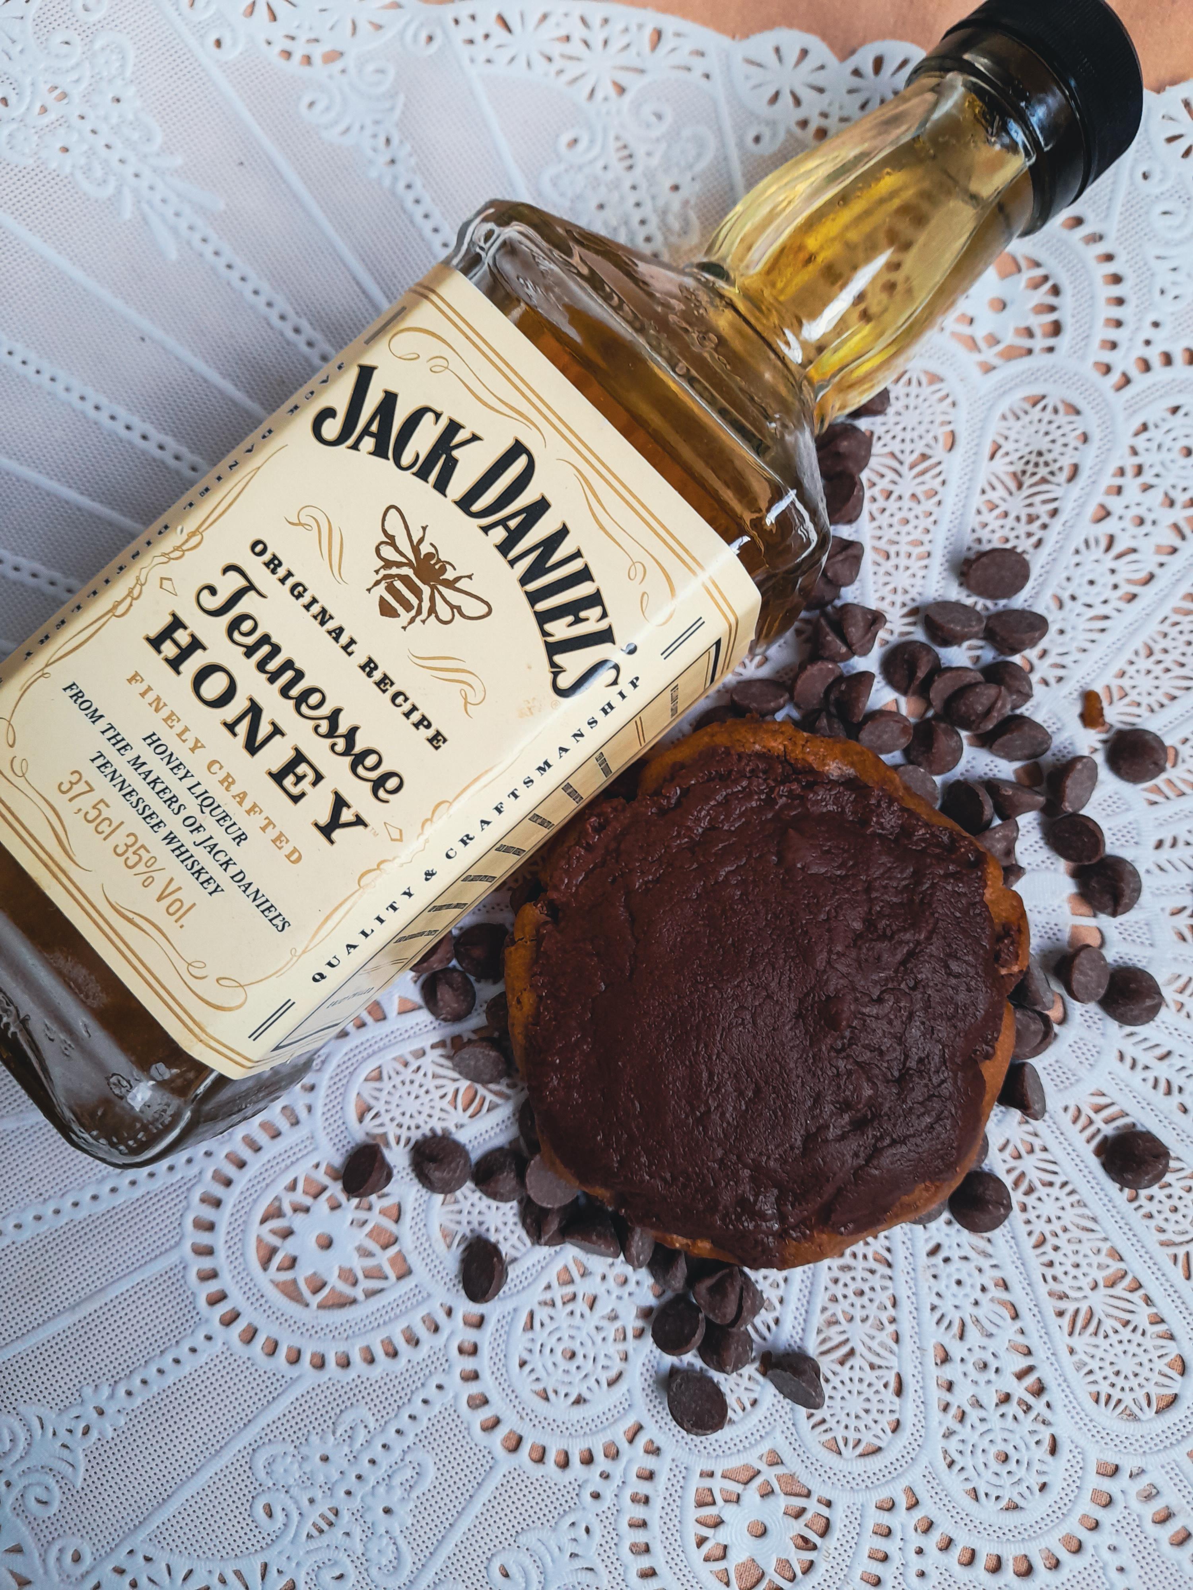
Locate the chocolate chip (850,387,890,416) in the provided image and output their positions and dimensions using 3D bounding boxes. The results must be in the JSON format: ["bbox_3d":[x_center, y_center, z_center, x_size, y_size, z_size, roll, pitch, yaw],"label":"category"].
[{"bbox_3d":[0.048,-0.074,0.207,0.010,0.007,0.010,0,86,2],"label":"chocolate chip"}]

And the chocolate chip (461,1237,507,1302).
[{"bbox_3d":[-0.018,0.082,0.198,0.006,0.011,0.011,15,85,-42],"label":"chocolate chip"}]

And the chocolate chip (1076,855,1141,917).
[{"bbox_3d":[0.088,0.016,0.195,0.010,0.007,0.010,0,90,4],"label":"chocolate chip"}]

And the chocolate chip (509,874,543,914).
[{"bbox_3d":[-0.013,0.020,0.201,0.007,0.010,0.010,-33,84,35],"label":"chocolate chip"}]

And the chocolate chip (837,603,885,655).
[{"bbox_3d":[0.048,-0.030,0.202,0.007,0.010,0.010,-23,77,33],"label":"chocolate chip"}]

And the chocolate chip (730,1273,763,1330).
[{"bbox_3d":[0.025,0.088,0.199,0.007,0.010,0.010,3,59,3],"label":"chocolate chip"}]

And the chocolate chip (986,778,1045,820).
[{"bbox_3d":[0.073,0.001,0.198,0.008,0.009,0.009,2,86,-5],"label":"chocolate chip"}]

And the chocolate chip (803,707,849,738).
[{"bbox_3d":[0.040,-0.012,0.202,0.010,0.007,0.010,0,66,0],"label":"chocolate chip"}]

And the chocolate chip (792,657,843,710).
[{"bbox_3d":[0.038,-0.020,0.201,0.010,0.007,0.010,-5,120,-9],"label":"chocolate chip"}]

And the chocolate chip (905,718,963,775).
[{"bbox_3d":[0.060,-0.009,0.201,0.010,0.007,0.010,0,86,2],"label":"chocolate chip"}]

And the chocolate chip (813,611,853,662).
[{"bbox_3d":[0.042,-0.026,0.204,0.007,0.010,0.010,-43,84,29],"label":"chocolate chip"}]

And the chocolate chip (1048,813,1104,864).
[{"bbox_3d":[0.084,0.007,0.199,0.010,0.007,0.010,0,105,44],"label":"chocolate chip"}]

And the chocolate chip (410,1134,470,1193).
[{"bbox_3d":[-0.028,0.065,0.200,0.010,0.007,0.010,0,86,2],"label":"chocolate chip"}]

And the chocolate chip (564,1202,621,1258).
[{"bbox_3d":[0.001,0.074,0.199,0.010,0.010,0.007,16,53,12],"label":"chocolate chip"}]

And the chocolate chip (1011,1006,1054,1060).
[{"bbox_3d":[0.075,0.041,0.197,0.007,0.010,0.010,9,85,-36],"label":"chocolate chip"}]

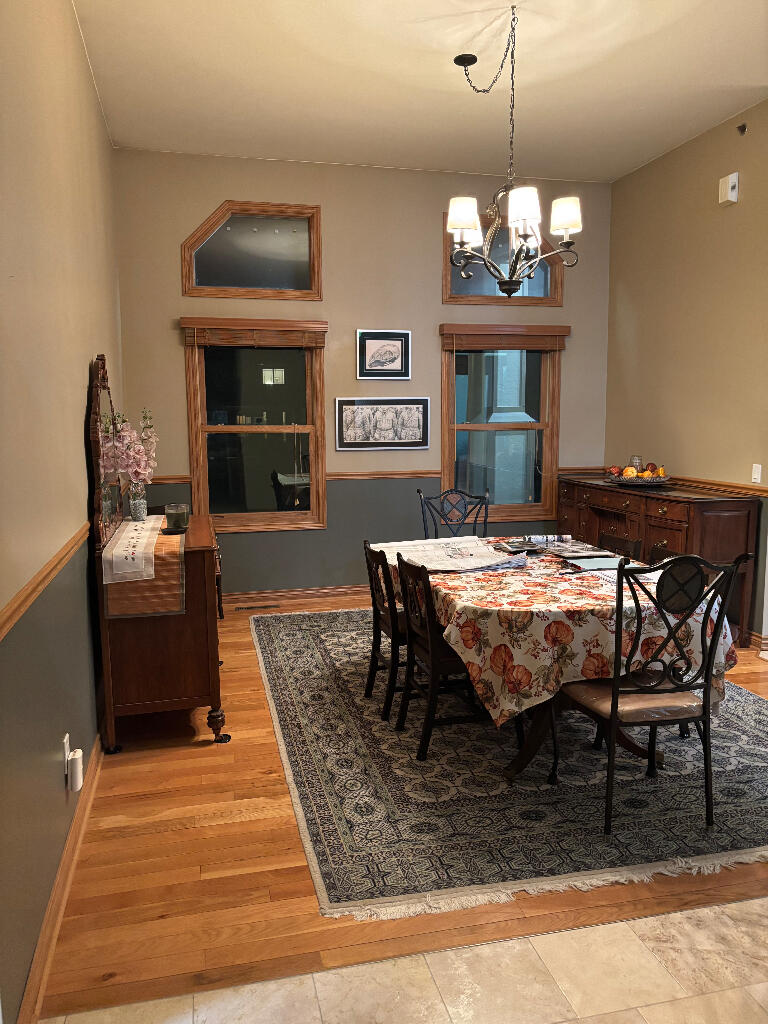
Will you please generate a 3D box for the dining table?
[{"bbox_3d":[0.691,0.625,3.685,1.205,0.765,1.600,-2,8,-13],"label":"dining table"}]

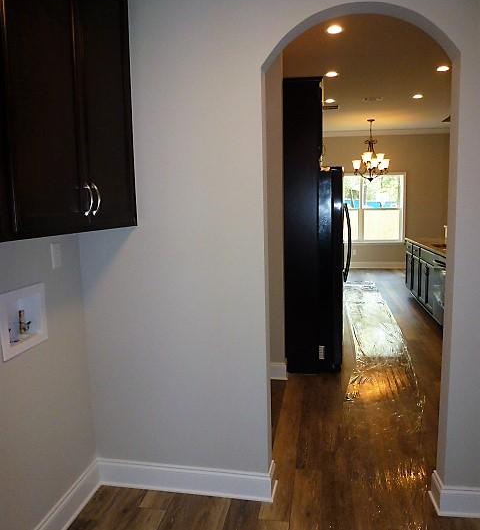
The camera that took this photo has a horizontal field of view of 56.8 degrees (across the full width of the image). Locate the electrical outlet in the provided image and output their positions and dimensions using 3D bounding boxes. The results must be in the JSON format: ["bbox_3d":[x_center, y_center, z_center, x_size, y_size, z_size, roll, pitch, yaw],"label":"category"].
[{"bbox_3d":[-0.828,-0.040,2.006,0.010,0.116,0.073,0,8,10],"label":"electrical outlet"}]

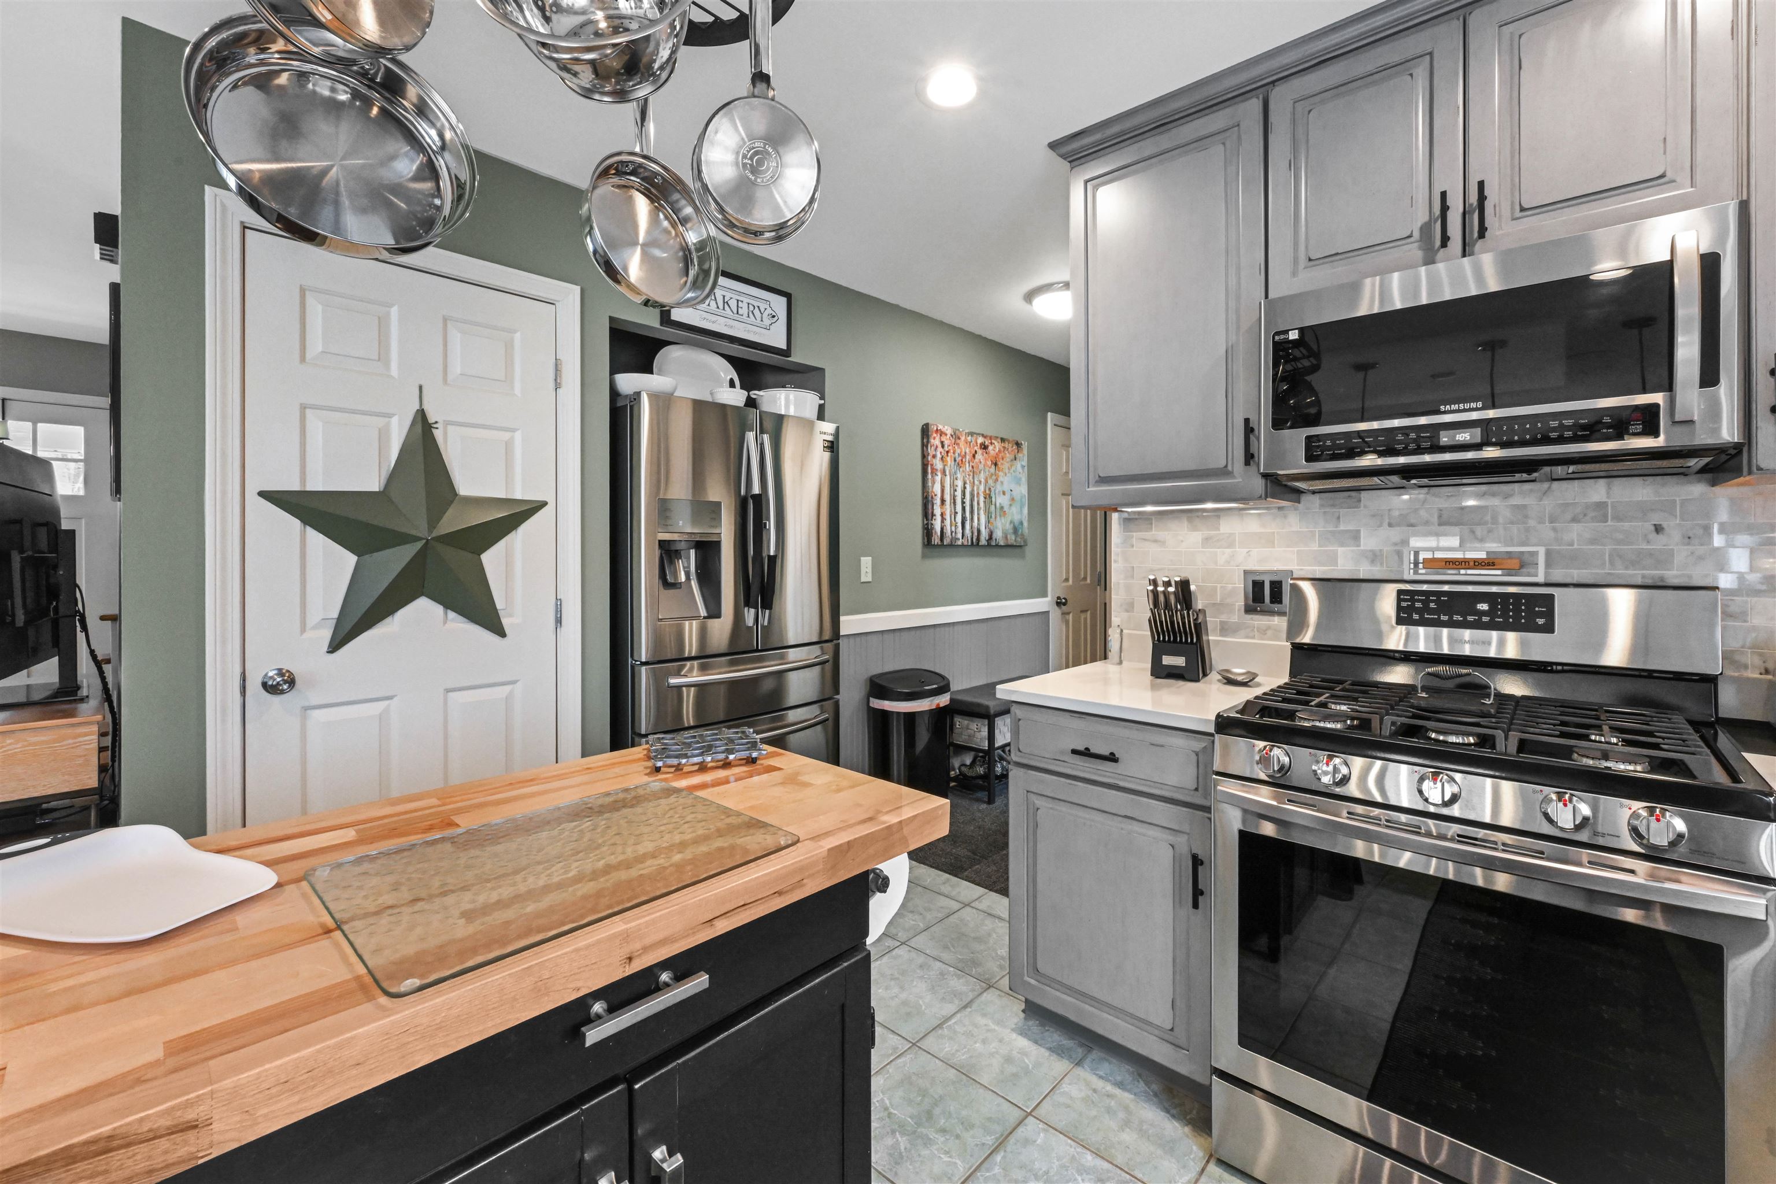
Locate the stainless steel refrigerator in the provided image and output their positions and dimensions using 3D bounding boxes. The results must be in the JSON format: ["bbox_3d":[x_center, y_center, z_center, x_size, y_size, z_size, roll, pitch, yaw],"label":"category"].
[{"bbox_3d":[-0.785,0.207,2.897,0.831,1.818,0.920,2,2,43],"label":"stainless steel refrigerator"}]

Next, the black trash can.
[{"bbox_3d":[0.102,0.763,3.214,0.304,0.689,0.395,2,2,43],"label":"black trash can"}]

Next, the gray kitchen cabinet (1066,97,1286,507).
[{"bbox_3d":[0.856,-0.764,2.008,0.537,1.015,0.304,2,2,43],"label":"gray kitchen cabinet"}]

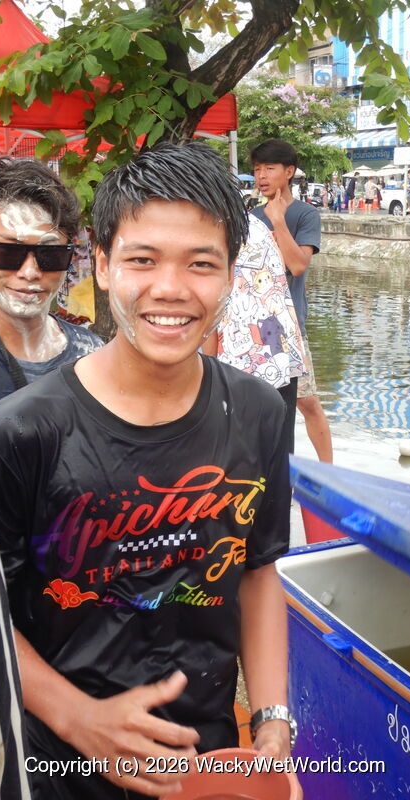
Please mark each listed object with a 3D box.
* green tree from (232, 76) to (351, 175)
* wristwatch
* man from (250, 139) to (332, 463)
[{"bbox_3d":[4.152,-12.892,51.682,6.800,7.000,6.500,0,11,0],"label":"green tree"},{"bbox_3d":[0.092,0.437,1.340,0.062,0.060,0.036,0,49,-7],"label":"wristwatch"},{"bbox_3d":[0.366,-0.308,4.585,0.470,1.690,0.370,9,14,38],"label":"man"}]

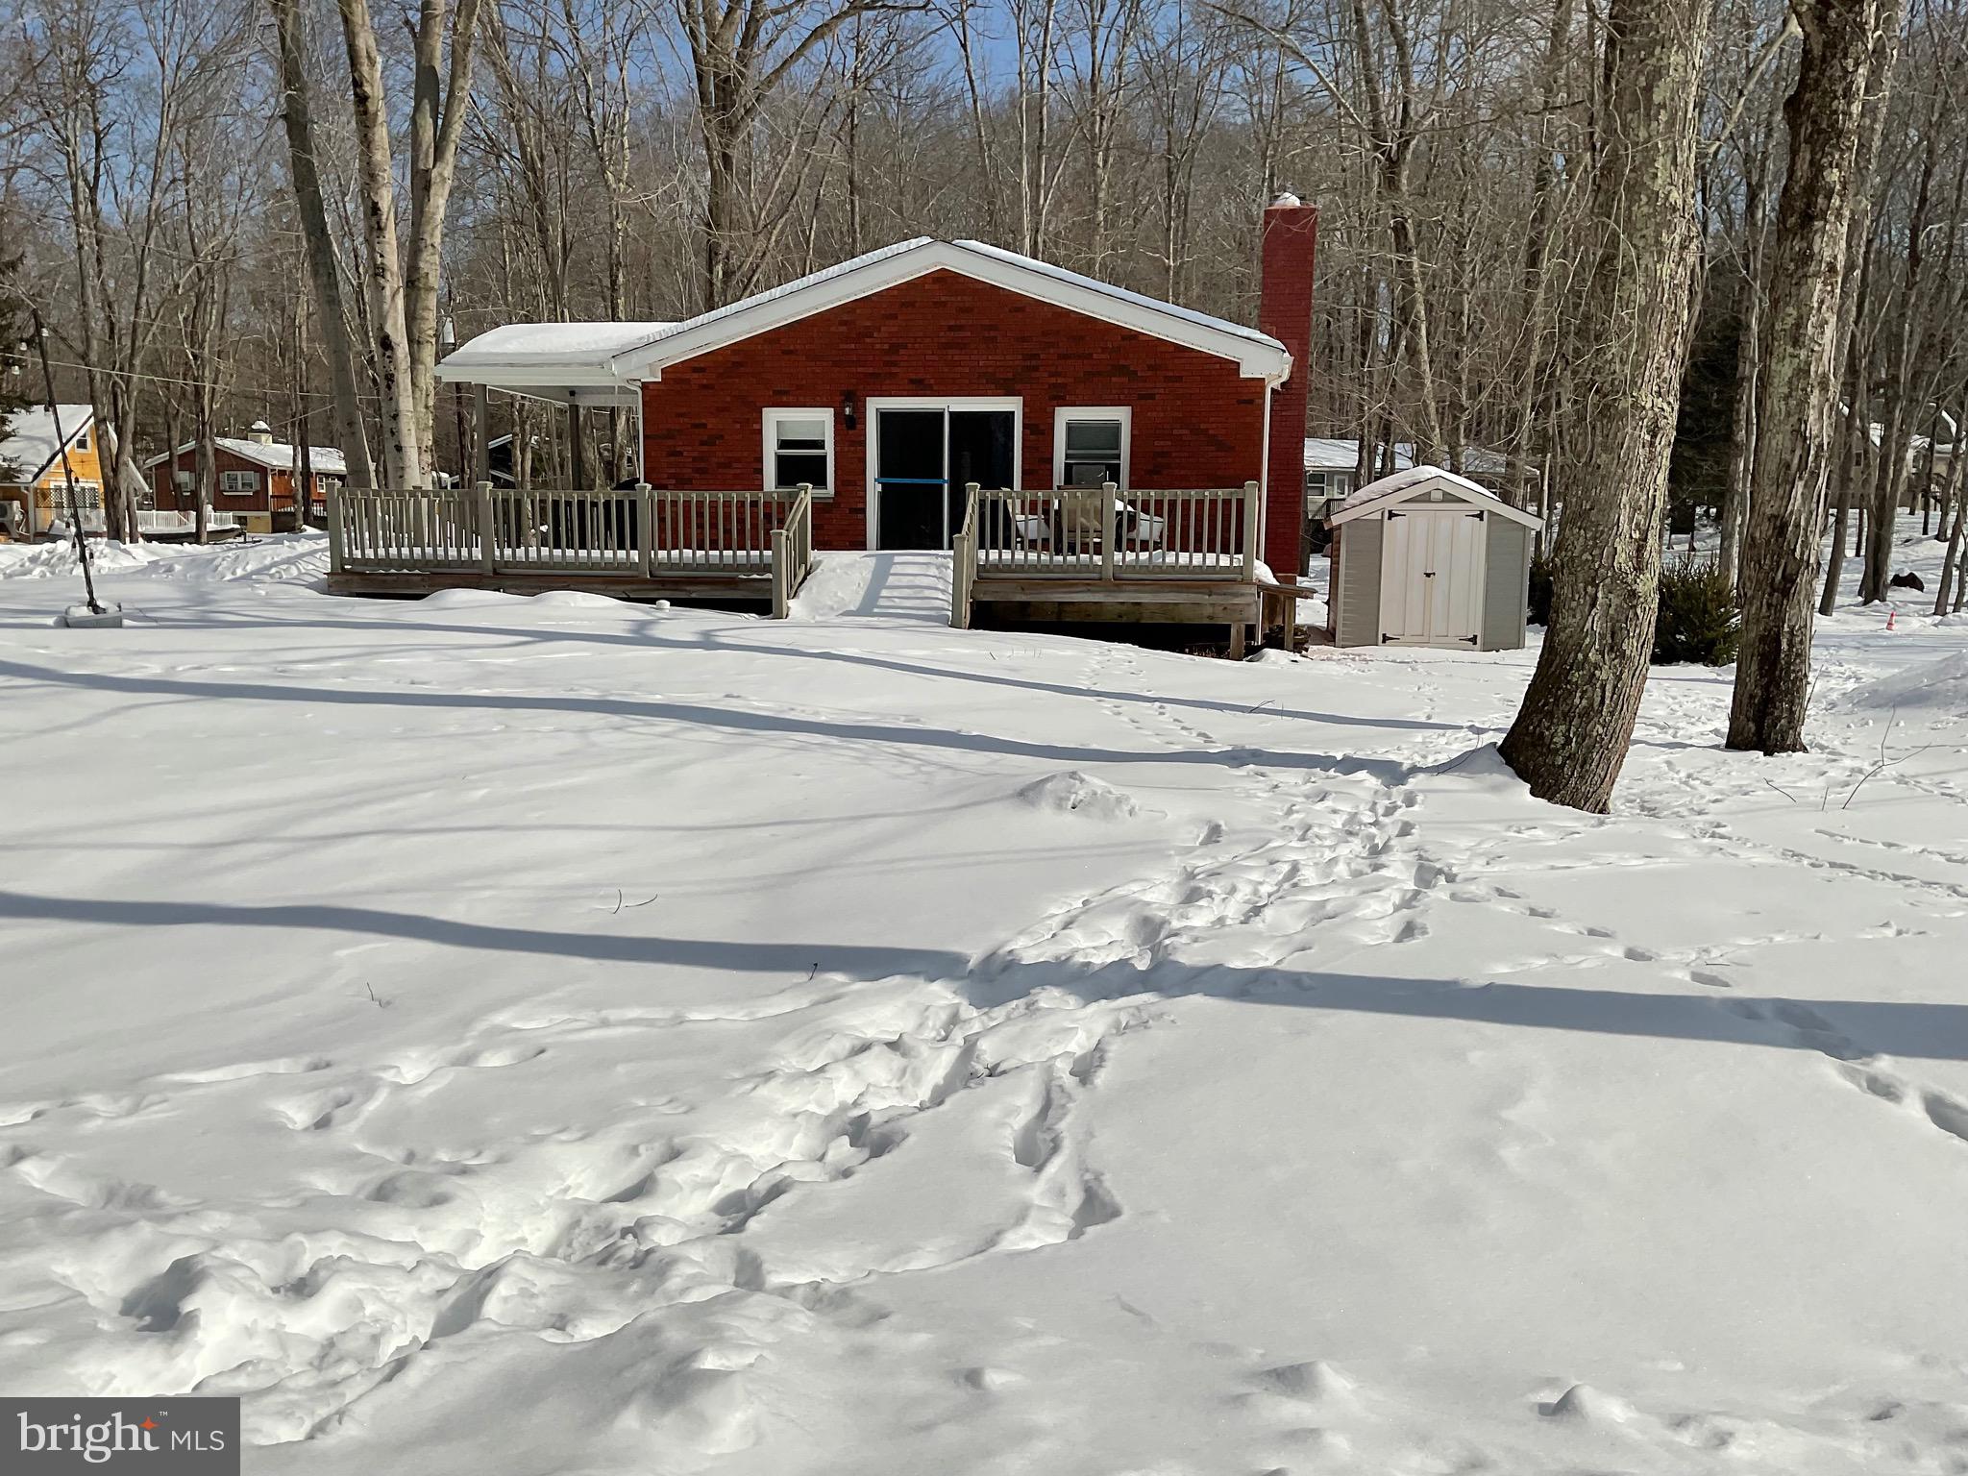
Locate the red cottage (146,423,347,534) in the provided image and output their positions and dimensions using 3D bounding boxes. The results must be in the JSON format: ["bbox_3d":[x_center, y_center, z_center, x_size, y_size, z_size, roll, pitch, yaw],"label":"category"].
[{"bbox_3d":[-43.348,-15.695,99.875,8.000,6.400,11.200,2,7,12],"label":"red cottage"}]

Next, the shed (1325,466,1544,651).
[{"bbox_3d":[5.737,-2.325,21.392,2.570,2.182,2.000,1,7,8],"label":"shed"}]

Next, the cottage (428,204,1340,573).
[{"bbox_3d":[-0.692,-4.613,24.766,10.800,5.050,10.350,1,7,8],"label":"cottage"}]

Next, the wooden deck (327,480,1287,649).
[{"bbox_3d":[-1.869,-1.944,18.172,9.850,1.660,4.200,1,7,8],"label":"wooden deck"}]

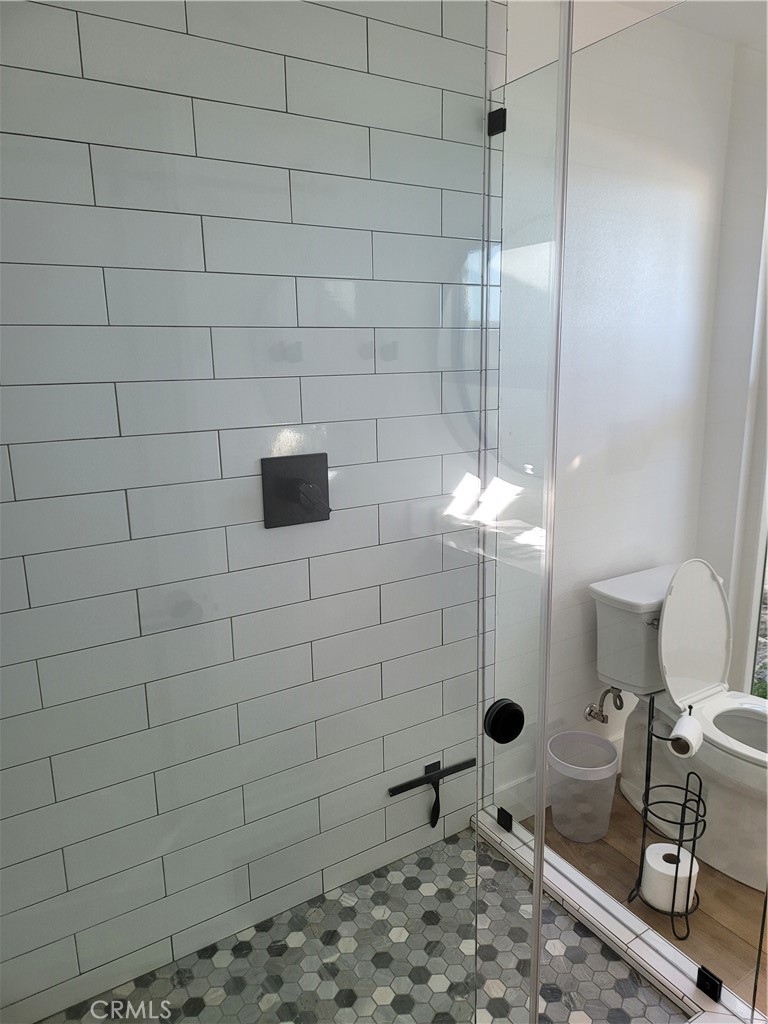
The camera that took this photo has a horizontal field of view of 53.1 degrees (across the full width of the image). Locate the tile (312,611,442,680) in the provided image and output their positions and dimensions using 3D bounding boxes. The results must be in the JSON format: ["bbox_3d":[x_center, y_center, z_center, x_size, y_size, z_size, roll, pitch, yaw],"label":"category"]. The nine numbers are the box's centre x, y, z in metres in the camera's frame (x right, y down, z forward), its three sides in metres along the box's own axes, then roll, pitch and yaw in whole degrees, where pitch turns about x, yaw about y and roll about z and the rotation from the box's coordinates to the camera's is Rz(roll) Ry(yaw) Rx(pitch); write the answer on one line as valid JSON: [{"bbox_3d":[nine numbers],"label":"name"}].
[{"bbox_3d":[-0.008,0.333,1.941,0.392,0.102,0.009,-9,15,-32],"label":"tile"}]

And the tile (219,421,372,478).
[{"bbox_3d":[-0.182,-0.144,1.714,0.390,0.101,0.010,-9,15,-32],"label":"tile"}]

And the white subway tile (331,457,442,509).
[{"bbox_3d":[-0.009,-0.068,1.846,0.371,0.101,0.010,-9,15,-32],"label":"white subway tile"}]

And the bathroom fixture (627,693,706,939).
[{"bbox_3d":[0.701,0.732,1.891,0.168,0.570,0.162,3,13,16],"label":"bathroom fixture"}]

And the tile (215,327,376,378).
[{"bbox_3d":[-0.192,-0.355,1.702,0.402,0.103,0.010,-9,15,-32],"label":"tile"}]

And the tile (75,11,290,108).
[{"bbox_3d":[-0.364,-0.837,1.447,0.392,0.102,0.009,-9,15,-32],"label":"tile"}]

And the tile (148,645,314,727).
[{"bbox_3d":[-0.336,0.385,1.733,0.392,0.102,0.009,-9,15,-32],"label":"tile"}]

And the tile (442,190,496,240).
[{"bbox_3d":[0.210,-0.715,1.860,0.177,0.102,0.009,-9,15,-32],"label":"tile"}]

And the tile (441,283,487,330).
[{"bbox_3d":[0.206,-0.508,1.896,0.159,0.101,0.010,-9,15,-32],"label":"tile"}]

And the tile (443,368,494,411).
[{"bbox_3d":[0.218,-0.308,1.953,0.177,0.102,0.009,-9,15,-32],"label":"tile"}]

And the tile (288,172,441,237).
[{"bbox_3d":[-0.031,-0.691,1.737,0.402,0.103,0.010,-9,15,-32],"label":"tile"}]

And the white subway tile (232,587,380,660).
[{"bbox_3d":[-0.173,0.256,1.805,0.390,0.101,0.010,-9,15,-32],"label":"white subway tile"}]

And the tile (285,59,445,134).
[{"bbox_3d":[-0.033,-0.884,1.660,0.392,0.102,0.009,-9,15,-32],"label":"tile"}]

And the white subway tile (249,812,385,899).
[{"bbox_3d":[-0.161,0.861,1.955,0.392,0.102,0.009,-9,15,-32],"label":"white subway tile"}]

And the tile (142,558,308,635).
[{"bbox_3d":[-0.341,0.183,1.686,0.392,0.102,0.009,-9,15,-32],"label":"tile"}]

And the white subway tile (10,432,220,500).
[{"bbox_3d":[-0.511,-0.095,1.506,0.390,0.101,0.010,-9,15,-32],"label":"white subway tile"}]

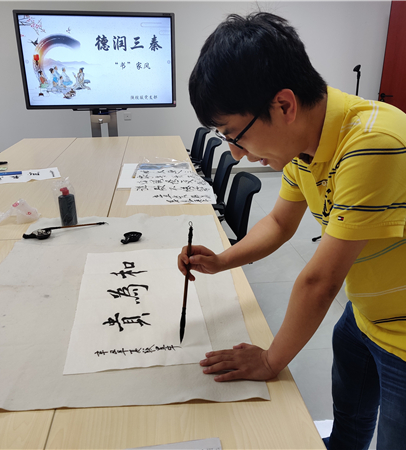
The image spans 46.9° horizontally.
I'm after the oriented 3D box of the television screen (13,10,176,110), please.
[{"bbox_3d":[-1.186,-1.870,5.368,1.740,1.030,0.090,-2,19,-6],"label":"television screen"}]

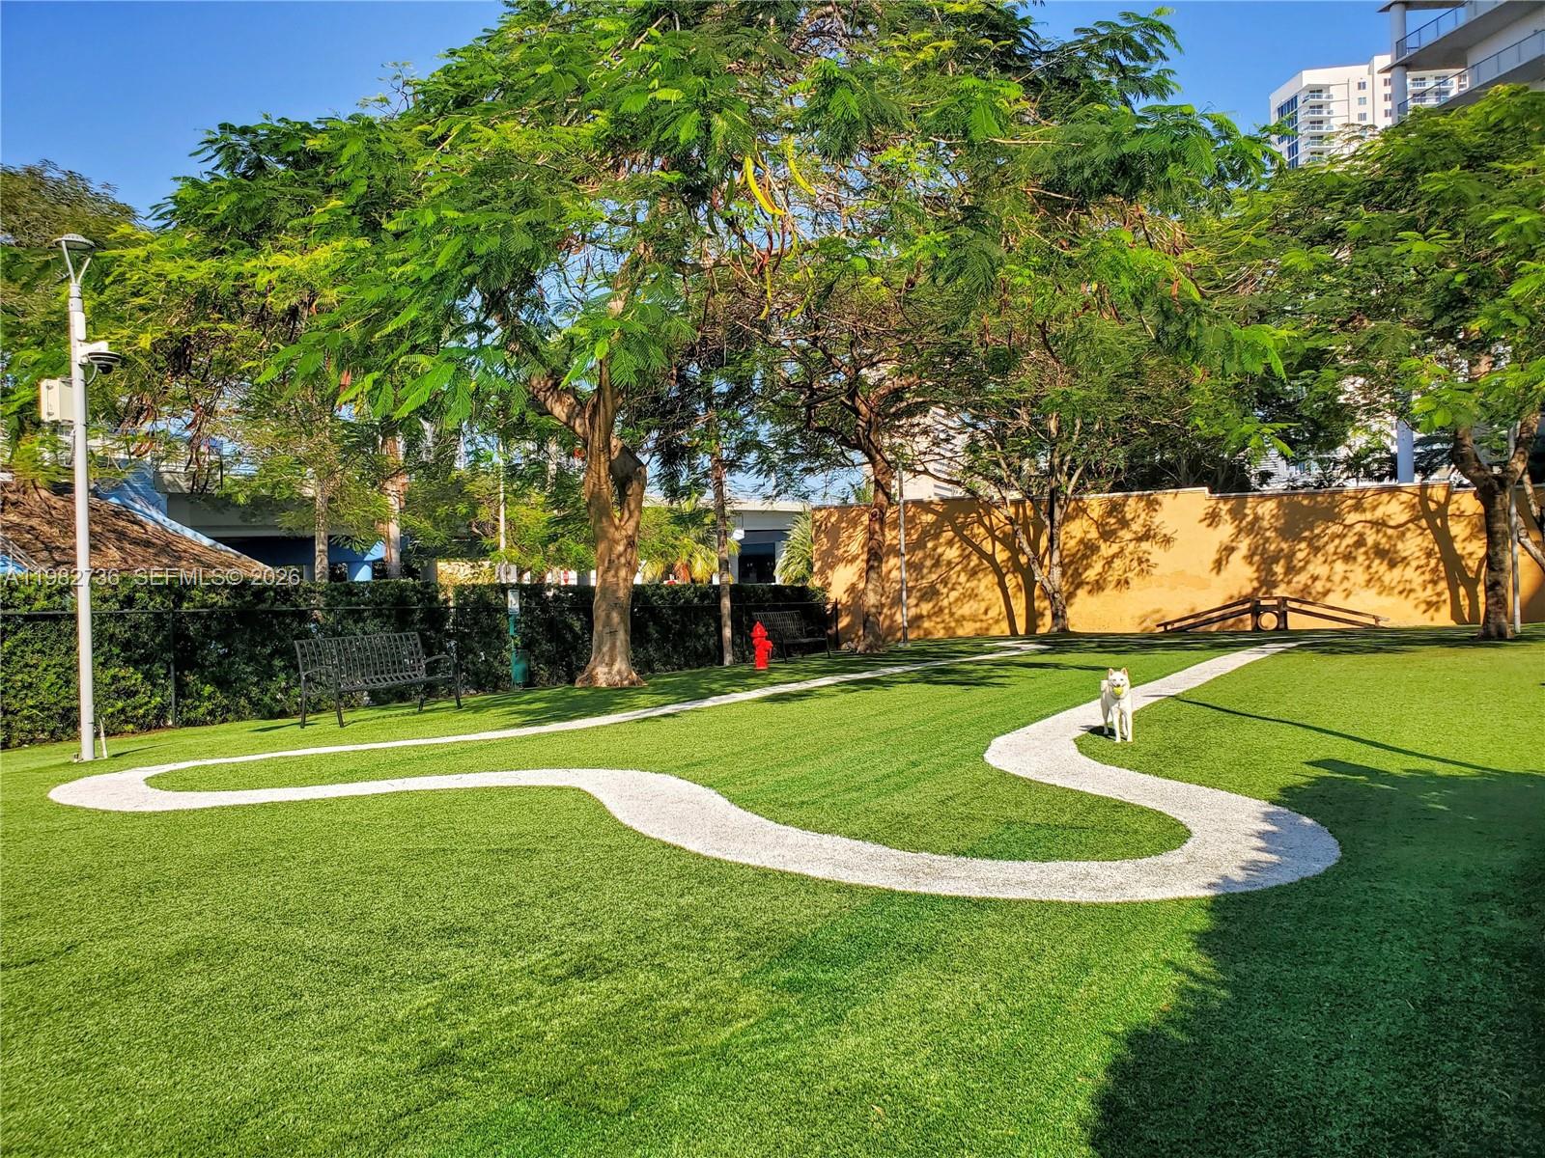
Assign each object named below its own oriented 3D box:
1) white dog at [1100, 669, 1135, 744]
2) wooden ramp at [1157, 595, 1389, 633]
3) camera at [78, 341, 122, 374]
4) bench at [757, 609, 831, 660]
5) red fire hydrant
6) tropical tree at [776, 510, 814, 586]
[{"bbox_3d":[2.914,1.058,9.780,0.270,0.610,0.680,-1,-1,5],"label":"white dog"},{"bbox_3d":[12.072,0.845,28.000,5.250,0.880,0.800,-1,-1,6],"label":"wooden ramp"},{"bbox_3d":[-5.684,-1.872,9.810,0.350,0.270,0.240,-2,-1,14],"label":"camera"},{"bbox_3d":[0.395,1.061,21.403,0.660,0.910,1.840,-2,-1,28],"label":"bench"},{"bbox_3d":[-0.168,1.094,19.050,0.340,0.790,0.360,-1,-1,-37],"label":"red fire hydrant"},{"bbox_3d":[0.854,-0.226,33.500,1.700,3.700,1.700,-1,-1,0],"label":"tropical tree"}]

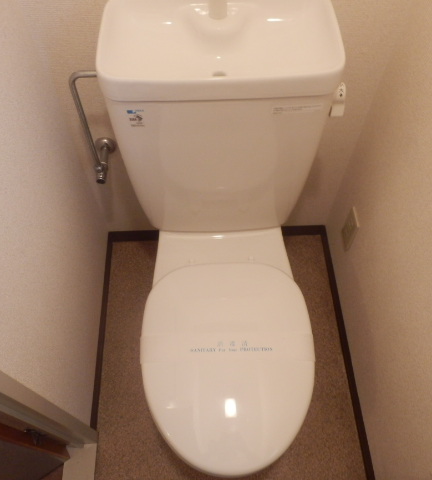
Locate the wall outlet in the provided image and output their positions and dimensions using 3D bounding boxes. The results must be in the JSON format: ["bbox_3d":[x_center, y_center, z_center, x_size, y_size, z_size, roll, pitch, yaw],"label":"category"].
[{"bbox_3d":[0.369,-0.027,1.207,0.012,0.122,0.069,-2,60,-2],"label":"wall outlet"}]

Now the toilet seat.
[{"bbox_3d":[0.023,0.245,0.912,0.360,0.050,0.430,-2,60,-2],"label":"toilet seat"}]

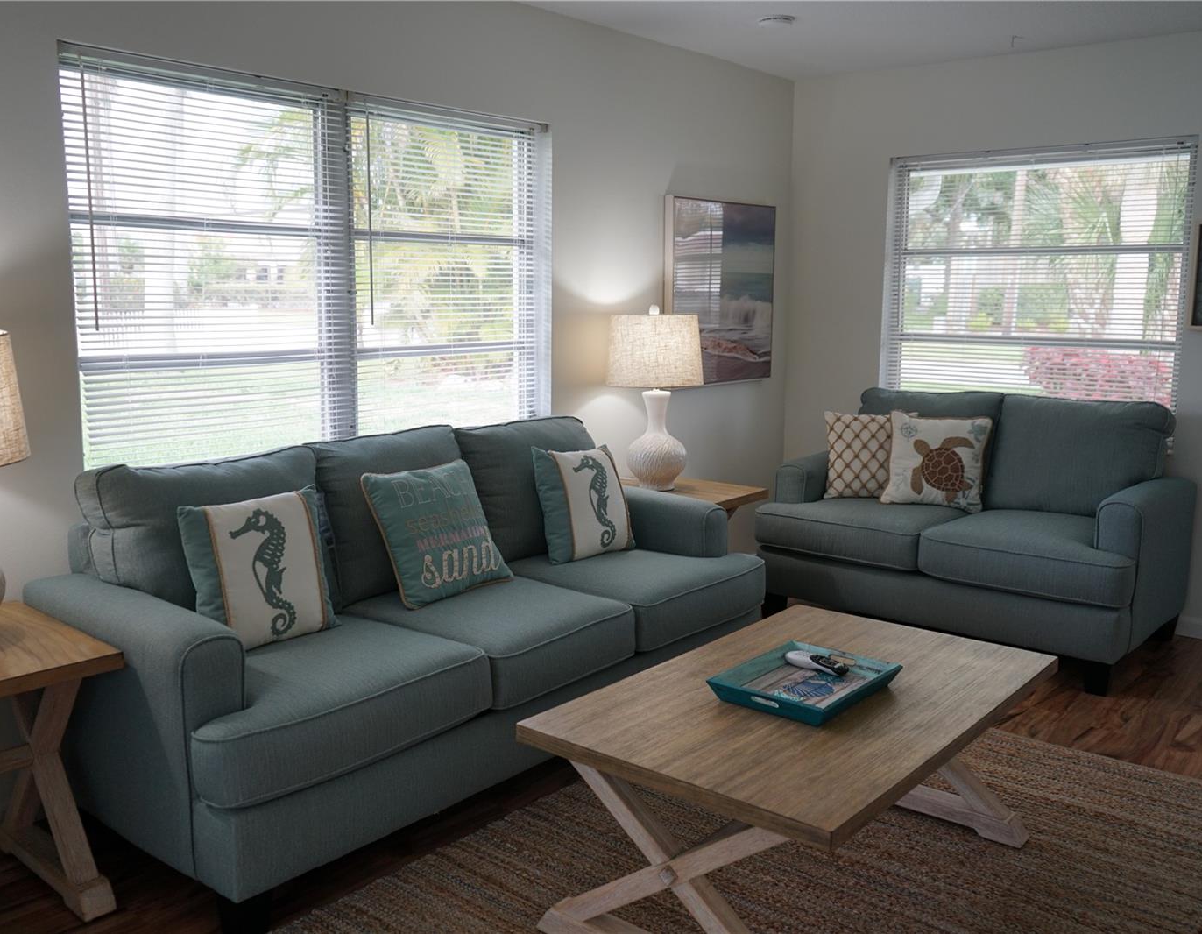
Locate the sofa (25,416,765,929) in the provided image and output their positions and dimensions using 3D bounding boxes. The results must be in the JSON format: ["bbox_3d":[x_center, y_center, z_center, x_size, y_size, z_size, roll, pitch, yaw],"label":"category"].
[{"bbox_3d":[-0.466,0.416,3.325,0.940,0.970,2.070,9,13,41],"label":"sofa"}]

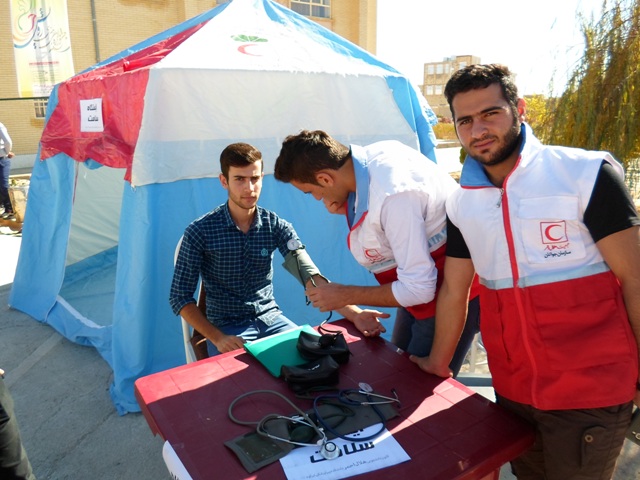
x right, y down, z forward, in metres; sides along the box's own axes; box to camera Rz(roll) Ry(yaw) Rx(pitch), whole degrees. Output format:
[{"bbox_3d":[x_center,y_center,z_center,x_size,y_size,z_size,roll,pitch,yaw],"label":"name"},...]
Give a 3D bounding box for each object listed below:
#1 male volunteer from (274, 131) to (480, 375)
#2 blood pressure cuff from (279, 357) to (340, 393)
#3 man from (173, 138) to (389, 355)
[{"bbox_3d":[0.195,0.339,1.620,0.660,1.420,0.520,-5,14,-19],"label":"male volunteer"},{"bbox_3d":[-0.026,0.375,1.310,0.165,0.072,0.088,-3,14,-12],"label":"blood pressure cuff"},{"bbox_3d":[-0.200,0.331,1.762,0.660,1.370,0.680,-7,15,-26],"label":"man"}]

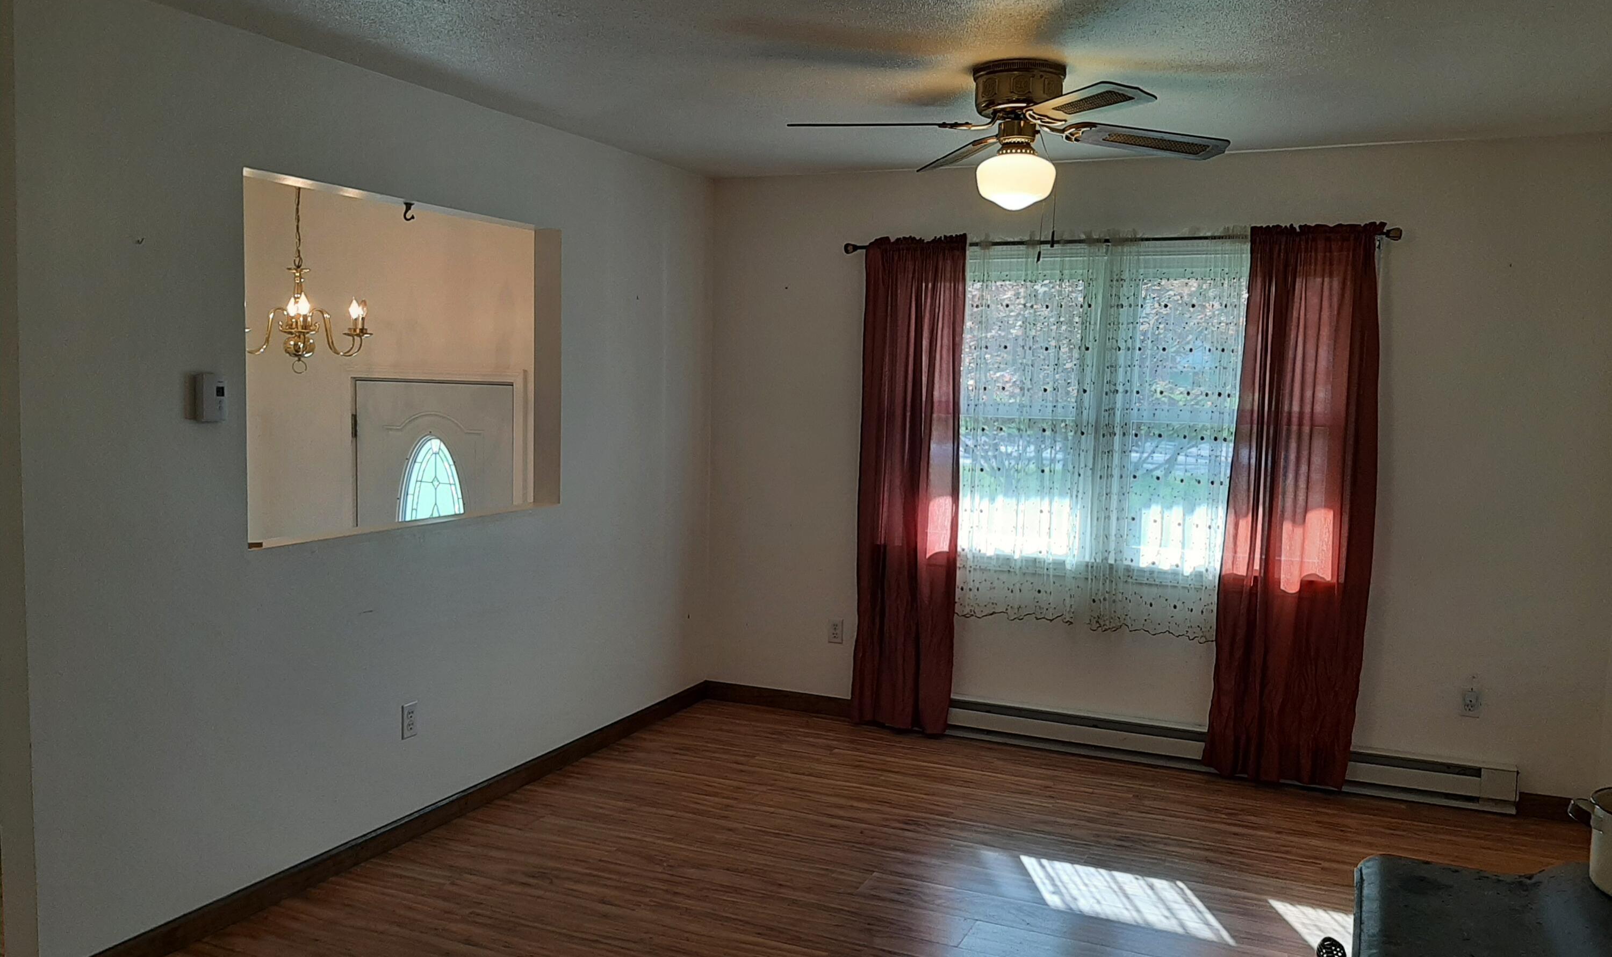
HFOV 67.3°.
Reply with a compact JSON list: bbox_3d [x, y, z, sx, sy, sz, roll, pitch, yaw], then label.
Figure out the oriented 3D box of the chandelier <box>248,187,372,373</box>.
[{"bbox_3d":[-1.964,-0.837,4.695,0.580,0.830,0.580,3,5,24],"label":"chandelier"}]

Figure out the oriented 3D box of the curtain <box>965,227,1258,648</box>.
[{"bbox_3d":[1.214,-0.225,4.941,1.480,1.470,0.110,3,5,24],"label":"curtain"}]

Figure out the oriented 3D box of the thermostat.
[{"bbox_3d":[-1.564,-0.210,3.186,0.036,0.126,0.075,3,5,24],"label":"thermostat"}]

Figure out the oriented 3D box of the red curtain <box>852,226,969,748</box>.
[{"bbox_3d":[0.439,0.038,5.212,0.465,2.130,0.110,3,5,24],"label":"red curtain"}]

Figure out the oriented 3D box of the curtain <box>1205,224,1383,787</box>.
[{"bbox_3d":[1.834,0.107,4.576,0.520,2.110,0.120,3,5,24],"label":"curtain"}]

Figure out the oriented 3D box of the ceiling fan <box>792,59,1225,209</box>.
[{"bbox_3d":[0.610,-0.975,3.494,1.180,0.400,1.180,3,5,24],"label":"ceiling fan"}]

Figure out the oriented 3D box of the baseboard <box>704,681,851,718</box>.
[{"bbox_3d":[-0.071,1.035,5.618,0.870,0.092,0.015,3,5,24],"label":"baseboard"}]

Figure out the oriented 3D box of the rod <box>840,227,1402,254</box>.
[{"bbox_3d":[1.161,-0.937,4.819,2.180,0.050,0.060,3,5,24],"label":"rod"}]

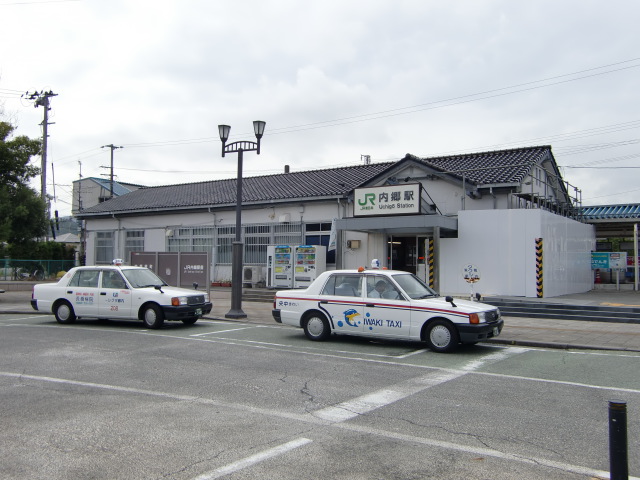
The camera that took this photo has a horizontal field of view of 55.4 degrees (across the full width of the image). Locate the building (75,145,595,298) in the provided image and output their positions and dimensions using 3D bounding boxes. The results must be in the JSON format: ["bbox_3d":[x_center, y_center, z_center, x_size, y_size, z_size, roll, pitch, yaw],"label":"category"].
[{"bbox_3d":[-0.729,-0.664,31.522,25.600,6.050,10.900,-1,-3,32],"label":"building"}]

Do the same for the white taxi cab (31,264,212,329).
[{"bbox_3d":[-5.201,1.463,16.083,4.650,1.540,1.700,-1,-2,20],"label":"white taxi cab"}]

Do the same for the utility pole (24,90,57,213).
[{"bbox_3d":[-16.035,-2.926,35.342,1.600,11.600,0.900,-1,-3,32],"label":"utility pole"}]

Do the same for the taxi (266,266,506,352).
[{"bbox_3d":[1.342,1.337,12.652,4.650,1.540,1.700,-1,-3,33],"label":"taxi"}]

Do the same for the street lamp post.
[{"bbox_3d":[-2.249,-0.529,17.234,1.450,5.400,0.460,-1,-3,30],"label":"street lamp post"}]

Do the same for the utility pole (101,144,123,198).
[{"bbox_3d":[-17.349,-2.255,51.128,0.600,11.500,2.000,-1,-3,32],"label":"utility pole"}]

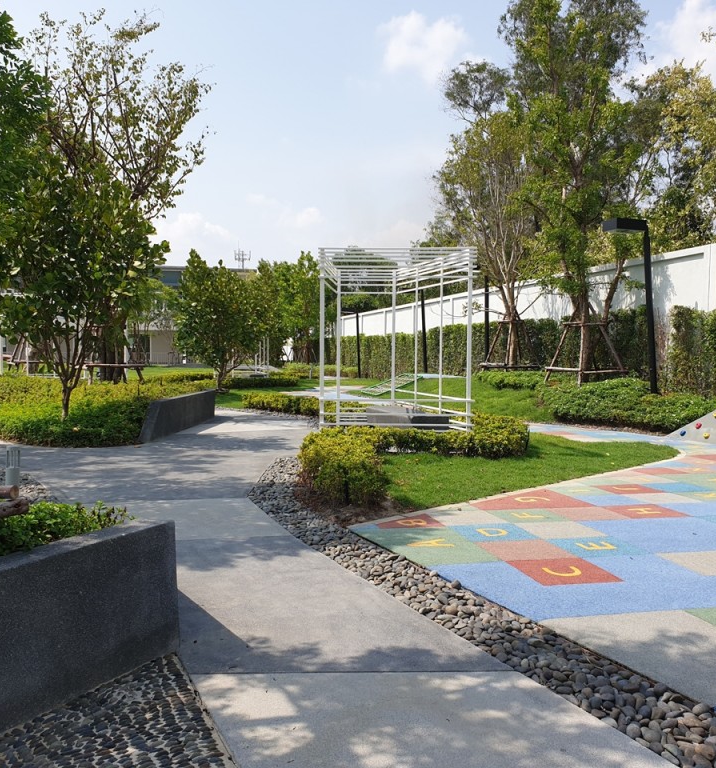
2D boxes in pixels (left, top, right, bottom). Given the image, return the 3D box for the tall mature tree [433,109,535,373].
[{"bbox_3d":[3.759,-4.099,21.831,3.000,7.300,3.000,0,3,0],"label":"tall mature tree"}]

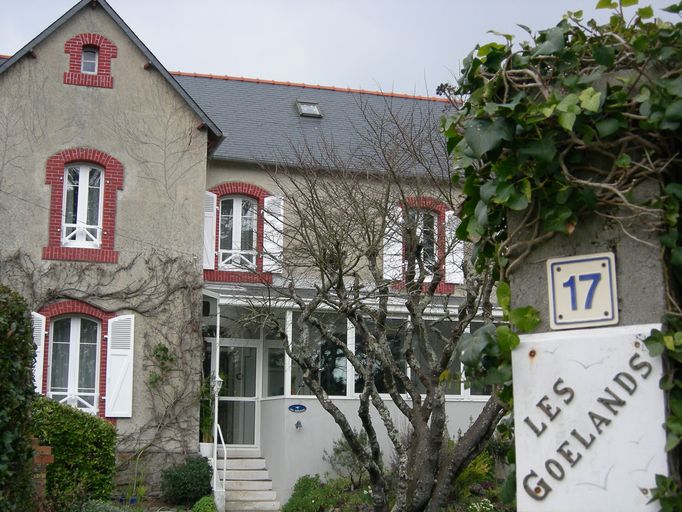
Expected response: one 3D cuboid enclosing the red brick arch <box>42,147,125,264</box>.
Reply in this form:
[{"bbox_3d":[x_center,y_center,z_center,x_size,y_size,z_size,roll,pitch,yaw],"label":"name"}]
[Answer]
[{"bbox_3d":[-4.725,-0.951,20.645,1.401,2.142,0.144,3,-10,-17],"label":"red brick arch"}]

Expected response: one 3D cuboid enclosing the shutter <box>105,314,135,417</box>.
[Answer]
[{"bbox_3d":[-3.985,1.984,20.306,0.474,1.854,0.062,3,-10,-17],"label":"shutter"}]

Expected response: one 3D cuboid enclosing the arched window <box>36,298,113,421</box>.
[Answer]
[{"bbox_3d":[-4.751,1.888,20.200,1.360,2.142,0.206,3,-10,-17],"label":"arched window"}]

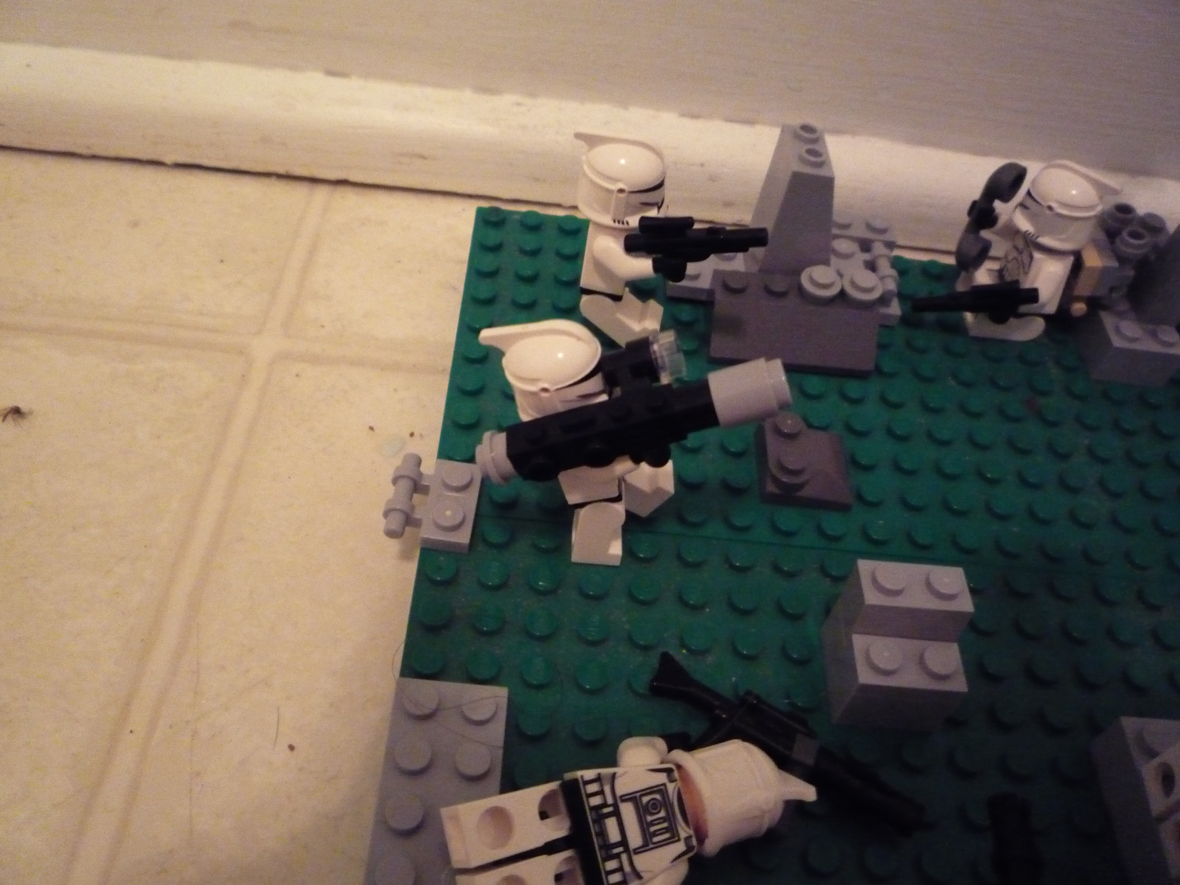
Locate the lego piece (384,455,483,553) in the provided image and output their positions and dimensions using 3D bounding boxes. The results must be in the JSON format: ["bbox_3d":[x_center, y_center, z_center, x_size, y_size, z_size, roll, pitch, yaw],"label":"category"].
[{"bbox_3d":[-0.026,0.009,0.167,0.015,0.005,0.017,6,50,-4],"label":"lego piece"}]

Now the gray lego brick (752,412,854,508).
[{"bbox_3d":[0.038,0.002,0.180,0.016,0.008,0.016,6,50,-4],"label":"gray lego brick"}]

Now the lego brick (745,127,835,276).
[{"bbox_3d":[0.041,-0.044,0.198,0.016,0.031,0.016,6,50,-4],"label":"lego brick"}]

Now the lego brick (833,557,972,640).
[{"bbox_3d":[0.046,0.024,0.149,0.016,0.011,0.008,6,50,-4],"label":"lego brick"}]

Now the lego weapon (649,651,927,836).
[{"bbox_3d":[0.026,0.044,0.143,0.041,0.005,0.012,28,52,14],"label":"lego weapon"}]

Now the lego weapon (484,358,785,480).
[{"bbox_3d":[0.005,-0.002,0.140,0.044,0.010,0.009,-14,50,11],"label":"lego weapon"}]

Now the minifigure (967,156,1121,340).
[{"bbox_3d":[0.088,-0.038,0.203,0.021,0.036,0.021,6,50,-4],"label":"minifigure"}]

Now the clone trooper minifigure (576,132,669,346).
[{"bbox_3d":[0.005,-0.036,0.184,0.021,0.042,0.021,9,50,-1],"label":"clone trooper minifigure"}]

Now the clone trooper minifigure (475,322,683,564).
[{"bbox_3d":[-0.001,-0.001,0.152,0.032,0.045,0.020,6,50,-4],"label":"clone trooper minifigure"}]

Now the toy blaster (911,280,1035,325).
[{"bbox_3d":[0.076,-0.028,0.200,0.024,0.011,0.004,-4,51,-3],"label":"toy blaster"}]

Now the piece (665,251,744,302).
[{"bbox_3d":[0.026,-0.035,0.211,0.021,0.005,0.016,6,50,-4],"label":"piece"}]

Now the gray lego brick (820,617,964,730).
[{"bbox_3d":[0.045,0.032,0.152,0.016,0.014,0.016,6,50,-4],"label":"gray lego brick"}]

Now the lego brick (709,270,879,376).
[{"bbox_3d":[0.040,-0.023,0.199,0.032,0.011,0.016,6,50,-4],"label":"lego brick"}]

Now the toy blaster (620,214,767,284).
[{"bbox_3d":[0.018,-0.033,0.173,0.024,0.012,0.004,-2,51,1],"label":"toy blaster"}]

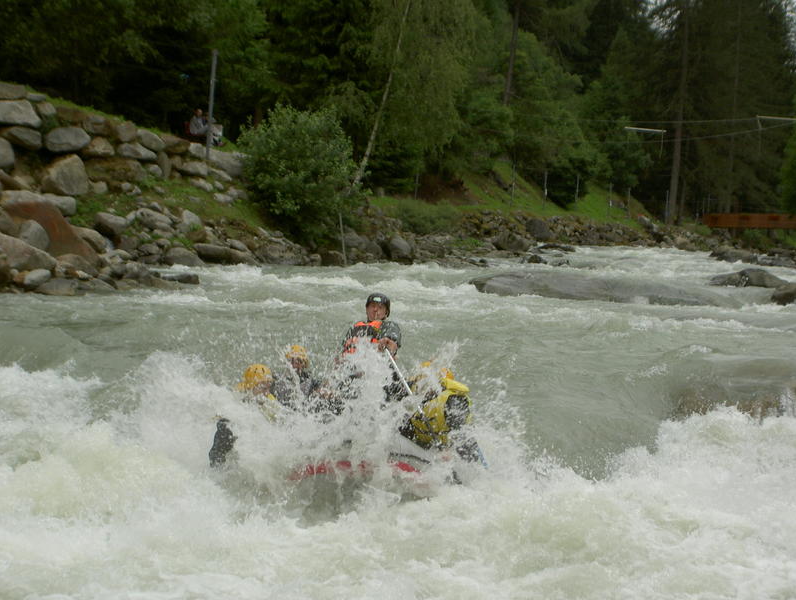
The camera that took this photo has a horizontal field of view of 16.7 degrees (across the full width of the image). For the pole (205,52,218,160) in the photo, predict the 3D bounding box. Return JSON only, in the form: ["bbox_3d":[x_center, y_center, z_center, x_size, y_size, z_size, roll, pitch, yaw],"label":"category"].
[{"bbox_3d":[-5.380,-5.639,78.000,0.150,3.200,0.150,4,1,0],"label":"pole"}]

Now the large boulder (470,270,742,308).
[{"bbox_3d":[3.971,-0.200,51.500,5.100,0.750,2.600,3,1,0],"label":"large boulder"}]

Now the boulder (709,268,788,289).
[{"bbox_3d":[8.166,-0.489,63.000,1.750,0.480,1.200,3,1,0],"label":"boulder"}]

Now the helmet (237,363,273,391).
[{"bbox_3d":[-1.206,0.648,23.200,0.240,0.210,0.280,-7,12,-20],"label":"helmet"}]

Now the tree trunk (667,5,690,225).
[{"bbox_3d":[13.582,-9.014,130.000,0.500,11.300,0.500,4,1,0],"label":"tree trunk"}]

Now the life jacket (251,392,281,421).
[{"bbox_3d":[-1.127,0.940,23.000,0.400,0.460,0.300,-8,9,-16],"label":"life jacket"}]

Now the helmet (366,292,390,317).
[{"bbox_3d":[-0.183,0.047,25.400,0.225,0.220,0.280,2,3,11],"label":"helmet"}]

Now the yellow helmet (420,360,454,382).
[{"bbox_3d":[0.343,0.626,23.500,0.240,0.200,0.280,16,6,17],"label":"yellow helmet"}]

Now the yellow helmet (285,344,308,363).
[{"bbox_3d":[-0.915,0.494,24.500,0.220,0.200,0.270,-2,3,-6],"label":"yellow helmet"}]

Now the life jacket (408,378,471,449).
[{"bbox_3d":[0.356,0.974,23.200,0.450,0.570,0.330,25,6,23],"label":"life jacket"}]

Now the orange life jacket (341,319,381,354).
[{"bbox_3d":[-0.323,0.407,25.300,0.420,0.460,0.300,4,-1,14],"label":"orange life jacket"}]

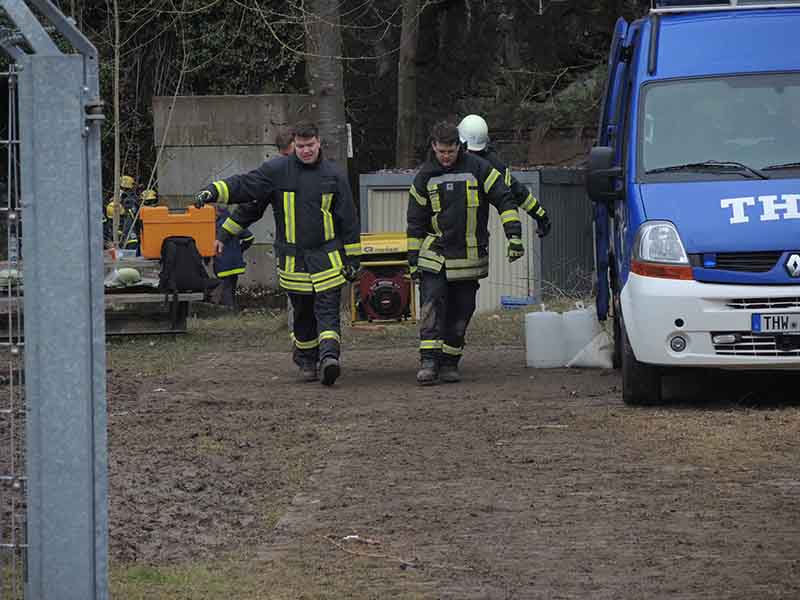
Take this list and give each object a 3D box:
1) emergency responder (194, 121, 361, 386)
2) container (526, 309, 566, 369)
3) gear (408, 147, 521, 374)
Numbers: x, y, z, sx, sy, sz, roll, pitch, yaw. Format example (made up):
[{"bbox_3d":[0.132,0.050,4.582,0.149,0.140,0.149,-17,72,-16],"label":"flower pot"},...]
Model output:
[{"bbox_3d":[-0.832,-0.315,27.700,1.120,1.810,0.580,0,1,0],"label":"emergency responder"},{"bbox_3d":[1.076,0.293,30.000,0.280,0.420,0.290,0,1,0],"label":"container"},{"bbox_3d":[0.440,-0.270,27.600,0.770,1.550,0.480,0,1,-5],"label":"gear"}]

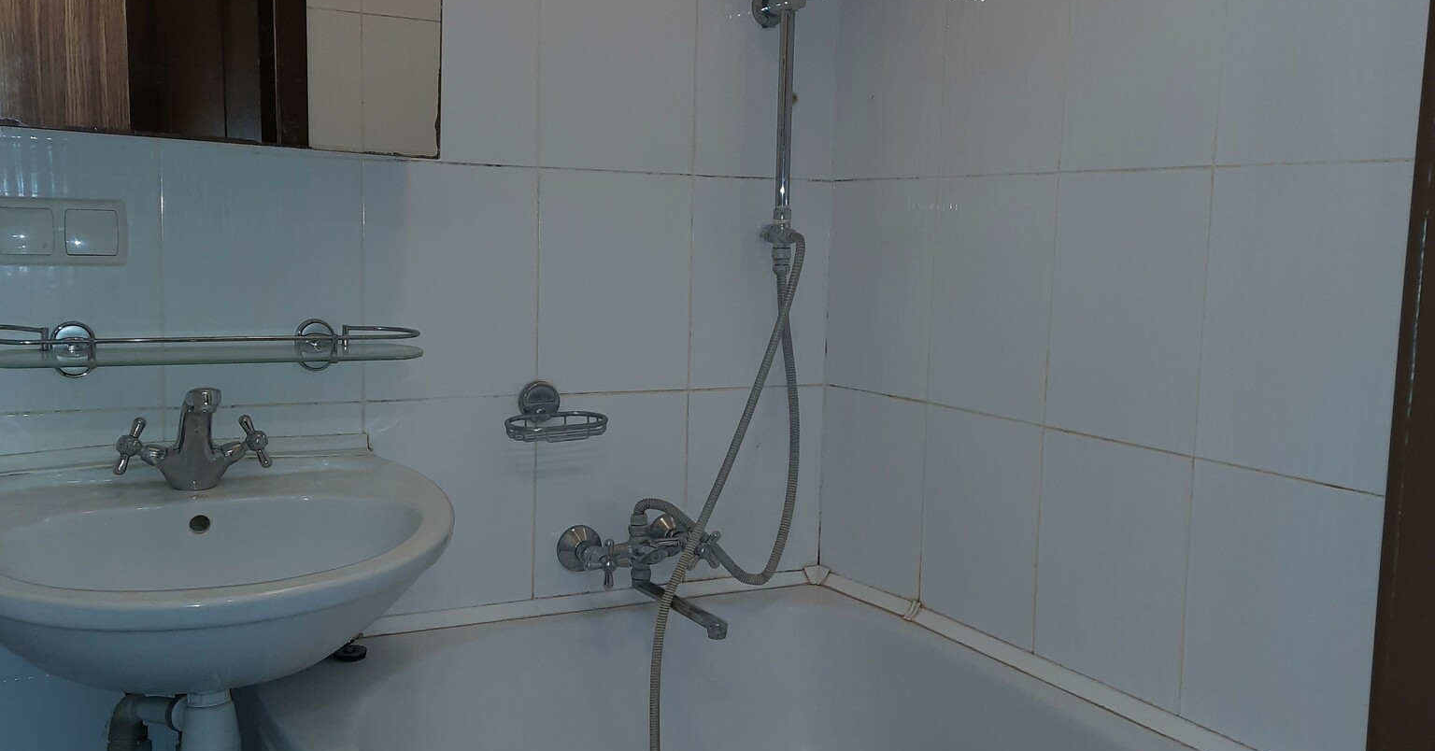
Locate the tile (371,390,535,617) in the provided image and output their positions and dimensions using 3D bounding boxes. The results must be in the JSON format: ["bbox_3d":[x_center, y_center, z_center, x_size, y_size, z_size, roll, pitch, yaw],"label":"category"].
[{"bbox_3d":[-0.381,0.184,1.904,0.250,0.310,0.010,-2,8,-29],"label":"tile"}]

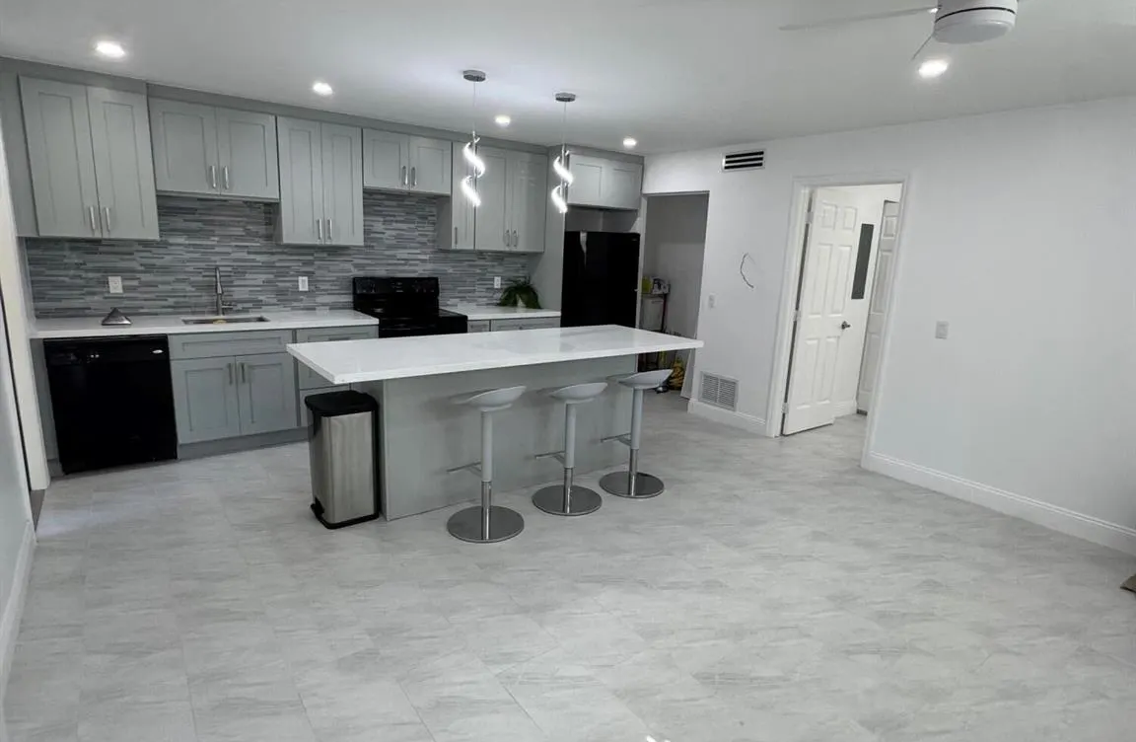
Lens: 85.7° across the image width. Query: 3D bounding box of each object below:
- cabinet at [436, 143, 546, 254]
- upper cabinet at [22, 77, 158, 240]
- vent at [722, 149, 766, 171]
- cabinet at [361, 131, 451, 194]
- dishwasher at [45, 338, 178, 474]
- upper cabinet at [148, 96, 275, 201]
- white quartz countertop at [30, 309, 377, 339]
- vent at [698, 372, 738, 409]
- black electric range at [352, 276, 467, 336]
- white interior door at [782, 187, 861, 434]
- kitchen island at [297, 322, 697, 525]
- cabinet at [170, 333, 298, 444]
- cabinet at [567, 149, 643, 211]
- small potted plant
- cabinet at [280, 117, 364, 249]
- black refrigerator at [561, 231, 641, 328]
[{"bbox_3d":[-0.688,-1.581,5.683,0.990,0.910,0.320,-6,15,-35],"label":"cabinet"},{"bbox_3d":[-3.072,-1.329,3.972,0.624,0.910,0.325,-6,15,-36],"label":"upper cabinet"},{"bbox_3d":[1.482,-1.777,5.192,0.020,0.160,0.450,-6,15,-35],"label":"vent"},{"bbox_3d":[-1.390,-1.724,5.143,0.753,0.435,0.325,-6,15,-36],"label":"cabinet"},{"bbox_3d":[-3.048,0.154,4.137,0.610,0.856,0.610,-6,15,-35],"label":"dishwasher"},{"bbox_3d":[-2.500,-1.535,4.356,0.762,0.603,0.320,-6,15,-35],"label":"upper cabinet"},{"bbox_3d":[-2.491,-0.352,4.415,2.048,0.040,0.680,-6,15,-36],"label":"white quartz countertop"},{"bbox_3d":[1.378,0.191,5.641,0.020,0.298,0.450,-6,15,-35],"label":"vent"},{"bbox_3d":[-1.357,-0.182,5.293,0.765,1.190,0.690,-6,15,-36],"label":"black electric range"},{"bbox_3d":[2.219,-0.476,5.306,0.725,2.050,0.040,-6,15,-36],"label":"white interior door"},{"bbox_3d":[-0.362,0.274,4.017,2.502,0.914,0.950,-6,15,-36],"label":"kitchen island"},{"bbox_3d":[-2.491,0.044,4.537,0.762,0.761,0.615,-6,15,-35],"label":"cabinet"},{"bbox_3d":[0.204,-1.869,6.149,0.910,0.440,0.575,-6,15,-36],"label":"cabinet"},{"bbox_3d":[-0.475,-0.762,5.968,0.350,0.311,0.350,-6,15,-35],"label":"small potted plant"},{"bbox_3d":[-1.955,-1.442,4.786,0.604,0.888,0.325,-6,15,-36],"label":"cabinet"},{"bbox_3d":[0.152,-0.552,6.241,0.755,1.665,0.750,-6,15,-35],"label":"black refrigerator"}]

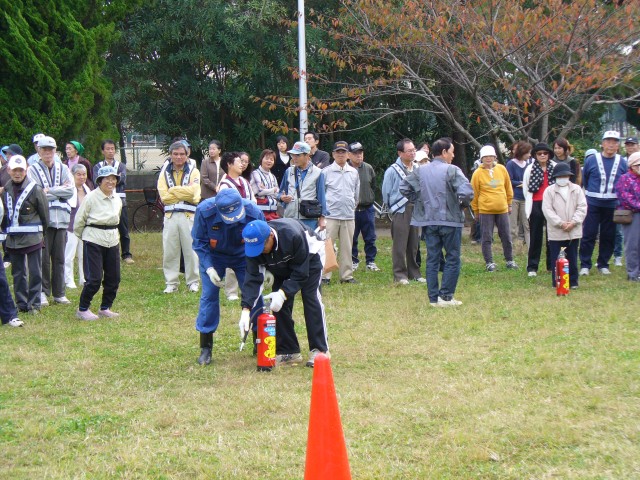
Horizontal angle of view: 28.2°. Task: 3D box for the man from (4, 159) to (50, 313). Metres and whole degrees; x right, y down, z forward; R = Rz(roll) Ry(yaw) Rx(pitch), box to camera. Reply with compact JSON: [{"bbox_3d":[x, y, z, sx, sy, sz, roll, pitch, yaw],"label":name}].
[{"bbox_3d":[-3.033,-0.062,13.138,0.500,1.620,0.380,0,5,13],"label":"man"}]

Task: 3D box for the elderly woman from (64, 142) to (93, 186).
[{"bbox_3d":[-3.096,-0.423,16.234,0.450,1.658,0.300,2,5,30],"label":"elderly woman"}]

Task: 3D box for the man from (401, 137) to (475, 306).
[{"bbox_3d":[1.180,-0.191,12.744,0.680,1.652,0.380,1,5,23],"label":"man"}]

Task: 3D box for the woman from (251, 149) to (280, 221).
[{"bbox_3d":[-0.659,-0.304,15.138,0.430,1.538,0.300,-2,5,-14],"label":"woman"}]

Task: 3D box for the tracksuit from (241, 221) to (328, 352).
[{"bbox_3d":[-0.258,0.348,9.550,0.540,1.020,0.640,3,6,37],"label":"tracksuit"}]

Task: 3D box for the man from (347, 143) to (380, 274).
[{"bbox_3d":[0.557,-0.427,16.009,0.480,1.616,0.320,-1,5,-7],"label":"man"}]

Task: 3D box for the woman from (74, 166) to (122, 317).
[{"bbox_3d":[-2.204,0.020,12.692,0.460,1.510,0.380,-5,6,-40],"label":"woman"}]

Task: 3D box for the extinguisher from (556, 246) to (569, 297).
[{"bbox_3d":[2.531,0.327,13.284,0.150,0.502,0.150,-1,5,0],"label":"extinguisher"}]

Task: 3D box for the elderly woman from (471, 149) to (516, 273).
[{"bbox_3d":[2.202,-0.412,16.190,0.540,1.570,0.360,-2,4,-4],"label":"elderly woman"}]

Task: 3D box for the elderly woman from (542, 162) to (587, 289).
[{"bbox_3d":[2.698,-0.172,14.066,0.490,1.366,0.320,0,5,9],"label":"elderly woman"}]

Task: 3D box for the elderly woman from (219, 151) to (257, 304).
[{"bbox_3d":[-0.892,-0.151,13.790,0.460,1.570,0.350,-4,5,-32],"label":"elderly woman"}]

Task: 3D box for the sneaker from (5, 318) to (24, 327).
[{"bbox_3d":[-2.922,0.784,12.200,0.270,0.100,0.100,2,6,40],"label":"sneaker"}]

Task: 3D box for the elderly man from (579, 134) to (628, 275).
[{"bbox_3d":[3.453,-0.449,15.484,0.560,1.720,0.370,-1,4,8],"label":"elderly man"}]

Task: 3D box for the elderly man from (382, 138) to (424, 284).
[{"bbox_3d":[0.950,-0.343,14.682,0.500,1.650,0.340,-5,6,-40],"label":"elderly man"}]

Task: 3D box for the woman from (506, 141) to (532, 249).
[{"bbox_3d":[2.774,-0.563,17.739,0.440,1.580,0.360,-4,5,-32],"label":"woman"}]

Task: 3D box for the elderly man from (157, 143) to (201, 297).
[{"bbox_3d":[-1.612,-0.268,14.535,0.520,1.690,0.370,-2,4,-5],"label":"elderly man"}]

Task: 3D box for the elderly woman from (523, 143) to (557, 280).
[{"bbox_3d":[2.659,-0.375,15.304,0.460,1.574,0.320,0,5,9],"label":"elderly woman"}]

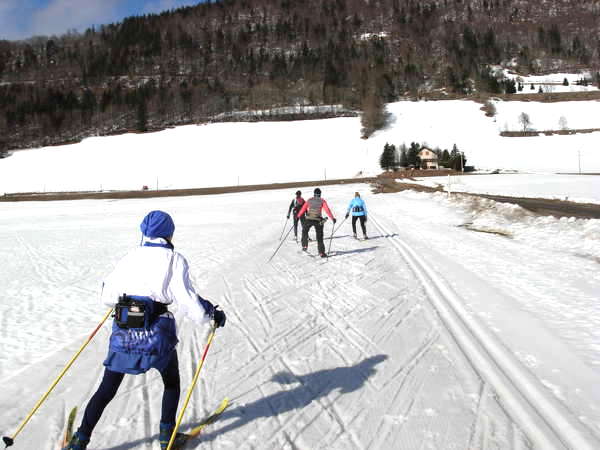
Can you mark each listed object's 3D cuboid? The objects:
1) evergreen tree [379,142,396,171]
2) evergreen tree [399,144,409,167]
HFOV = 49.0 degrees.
[{"bbox_3d":[29.743,-23.086,222.000,5.200,9.400,5.200,-3,3,0],"label":"evergreen tree"},{"bbox_3d":[35.682,-23.760,226.000,3.100,7.900,3.100,-3,3,0],"label":"evergreen tree"}]

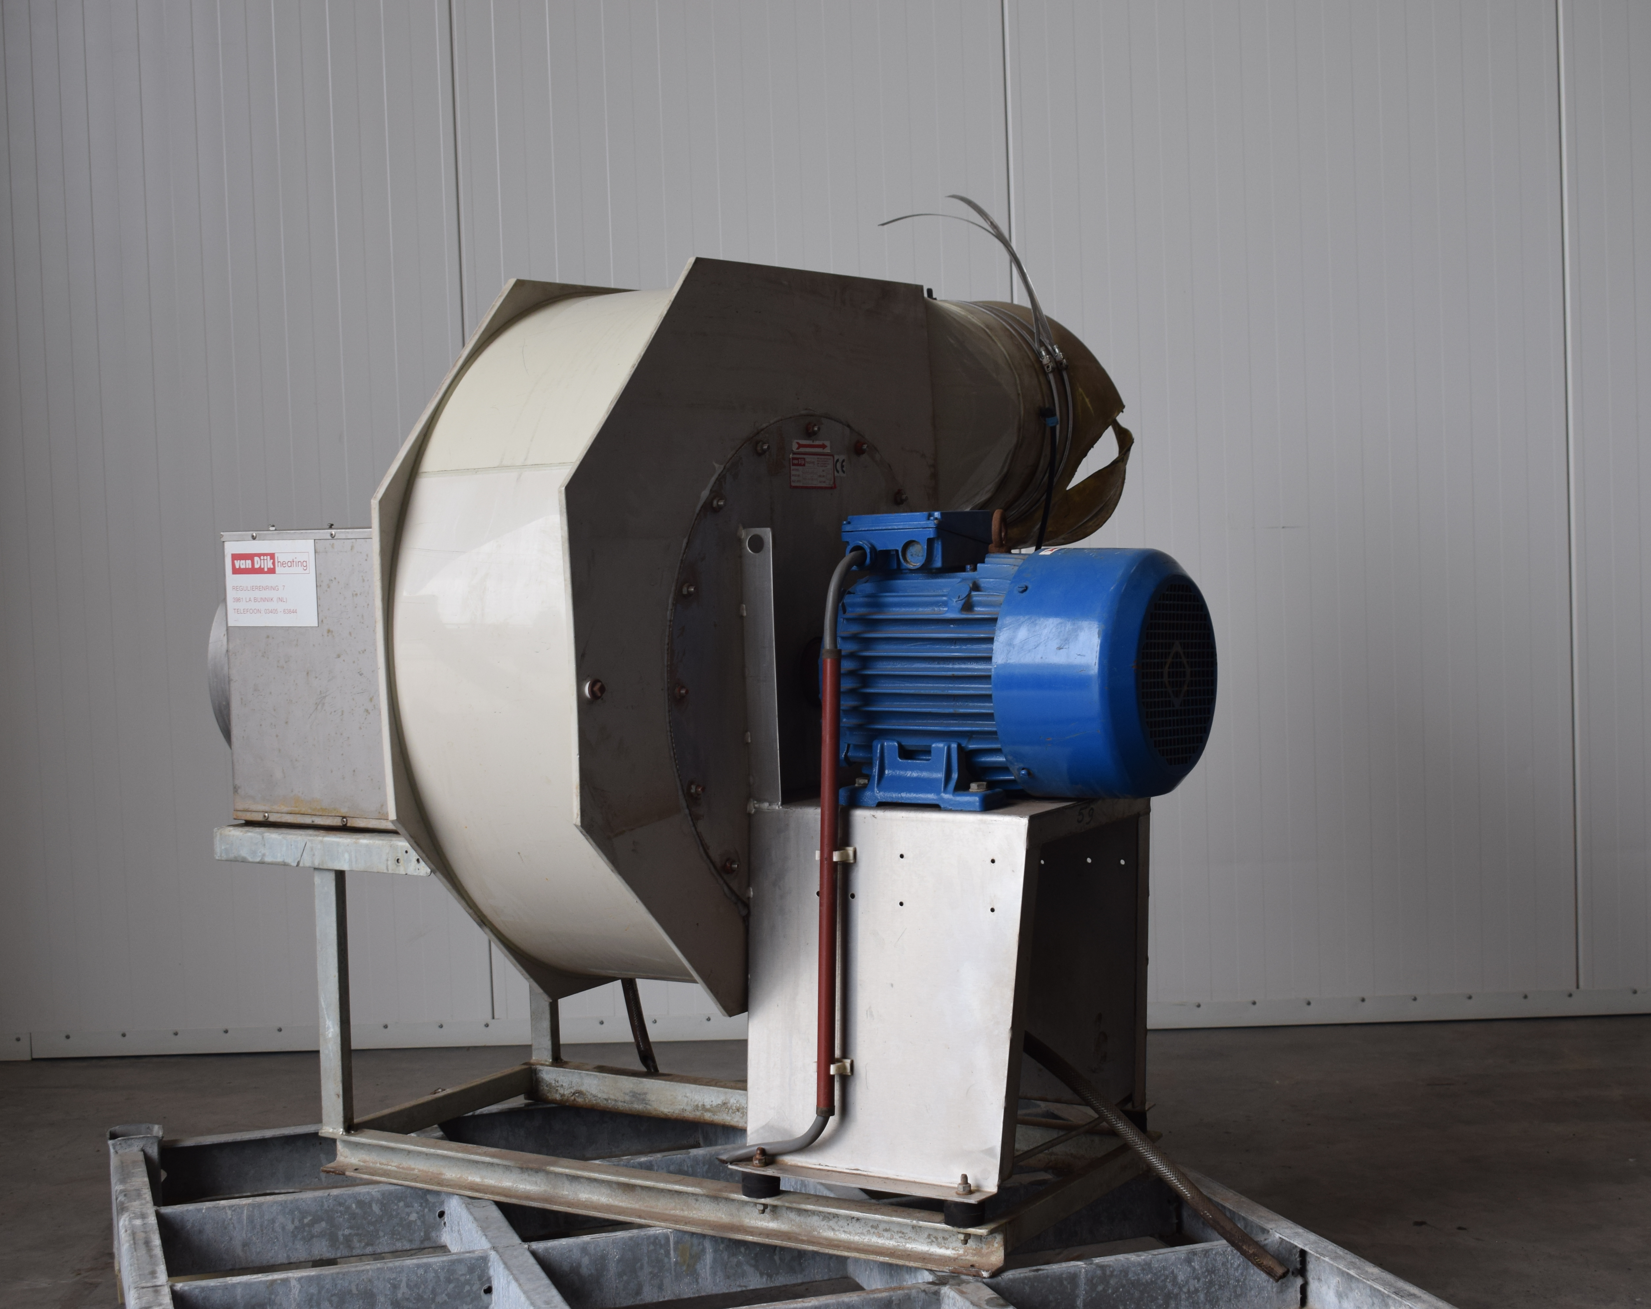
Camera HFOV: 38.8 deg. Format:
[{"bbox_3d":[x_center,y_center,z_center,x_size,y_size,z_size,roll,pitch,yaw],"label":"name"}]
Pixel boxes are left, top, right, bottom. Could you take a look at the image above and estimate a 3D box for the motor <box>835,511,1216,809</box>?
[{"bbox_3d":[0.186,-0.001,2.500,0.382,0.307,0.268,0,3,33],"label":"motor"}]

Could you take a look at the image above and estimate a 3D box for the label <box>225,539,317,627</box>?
[{"bbox_3d":[-0.668,-0.085,2.828,0.149,0.104,0.004,0,3,33],"label":"label"}]

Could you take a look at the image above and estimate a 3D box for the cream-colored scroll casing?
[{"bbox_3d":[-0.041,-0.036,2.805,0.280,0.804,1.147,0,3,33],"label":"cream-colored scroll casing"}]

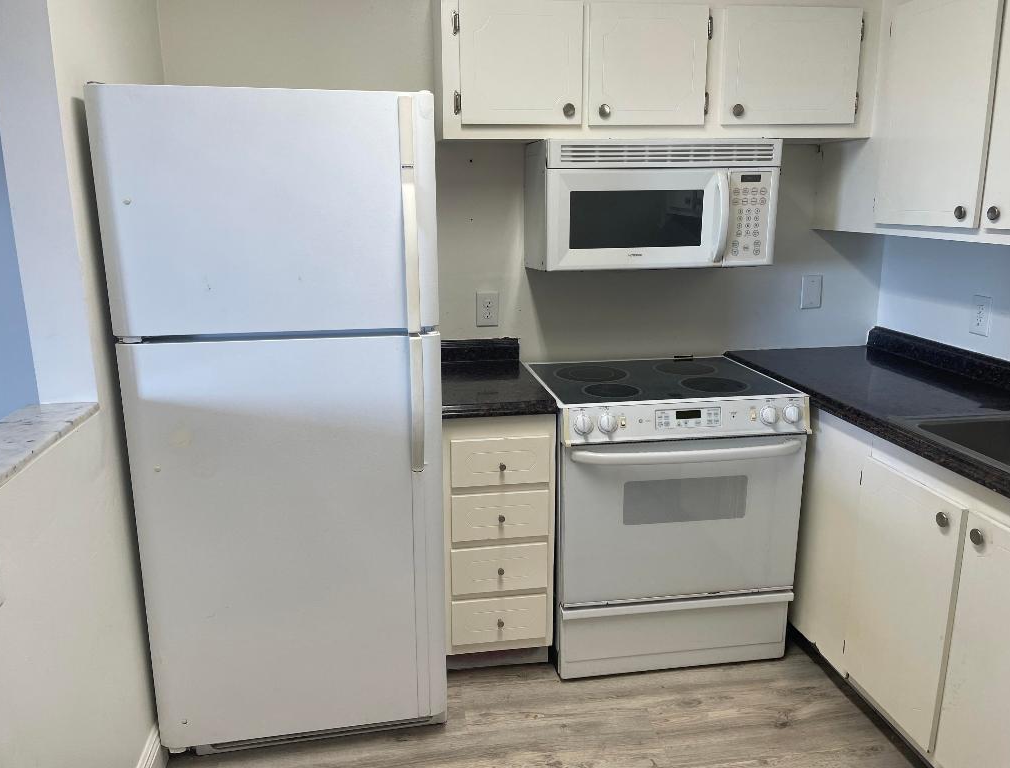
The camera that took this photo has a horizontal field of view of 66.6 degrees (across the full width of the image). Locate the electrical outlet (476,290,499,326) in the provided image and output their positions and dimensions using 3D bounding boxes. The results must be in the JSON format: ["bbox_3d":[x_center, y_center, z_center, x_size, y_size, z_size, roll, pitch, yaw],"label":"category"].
[{"bbox_3d":[-0.062,-0.272,2.810,0.076,0.121,0.009,-2,14,-8],"label":"electrical outlet"}]

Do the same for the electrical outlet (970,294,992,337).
[{"bbox_3d":[1.534,-0.220,2.487,0.009,0.121,0.076,-2,14,-8],"label":"electrical outlet"}]

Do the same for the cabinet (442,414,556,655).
[{"bbox_3d":[-0.064,0.404,2.648,0.351,0.777,0.633,-2,14,-8],"label":"cabinet"}]

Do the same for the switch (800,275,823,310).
[{"bbox_3d":[1.189,-0.356,2.972,0.076,0.121,0.009,-2,14,-8],"label":"switch"}]

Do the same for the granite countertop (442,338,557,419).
[{"bbox_3d":[-0.067,-0.032,2.547,0.353,0.119,0.626,-2,14,-8],"label":"granite countertop"}]

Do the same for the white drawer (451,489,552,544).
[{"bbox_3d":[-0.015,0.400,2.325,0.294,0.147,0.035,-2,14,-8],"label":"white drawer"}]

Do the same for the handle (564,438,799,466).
[{"bbox_3d":[0.547,0.204,2.308,0.720,0.041,0.053,-2,14,-8],"label":"handle"}]

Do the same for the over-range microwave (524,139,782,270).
[{"bbox_3d":[0.480,-0.601,2.606,0.759,0.408,0.401,-2,14,-8],"label":"over-range microwave"}]

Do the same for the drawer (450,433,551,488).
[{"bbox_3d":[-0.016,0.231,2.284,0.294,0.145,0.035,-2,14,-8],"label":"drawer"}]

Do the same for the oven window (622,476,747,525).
[{"bbox_3d":[0.559,0.361,2.380,0.396,0.145,0.015,-2,14,-8],"label":"oven window"}]

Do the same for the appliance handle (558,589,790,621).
[{"bbox_3d":[0.552,0.695,2.441,0.756,0.035,0.033,-2,14,-8],"label":"appliance handle"}]

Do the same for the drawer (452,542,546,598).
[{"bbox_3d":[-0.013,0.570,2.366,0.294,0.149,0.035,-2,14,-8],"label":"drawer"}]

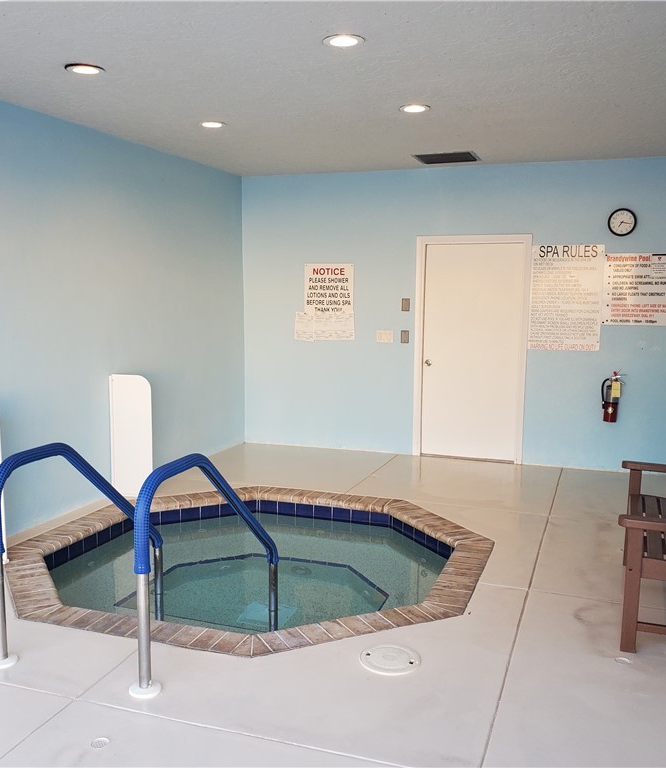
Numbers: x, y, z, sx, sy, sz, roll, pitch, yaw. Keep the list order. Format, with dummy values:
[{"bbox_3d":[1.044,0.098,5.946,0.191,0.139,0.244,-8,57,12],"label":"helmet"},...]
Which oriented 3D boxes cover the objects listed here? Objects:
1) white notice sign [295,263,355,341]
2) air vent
[{"bbox_3d":[-0.085,-0.799,7.657,0.623,0.773,0.020,3,7,19],"label":"white notice sign"},{"bbox_3d":[0.996,-1.952,6.664,0.542,0.030,0.542,3,7,19],"label":"air vent"}]

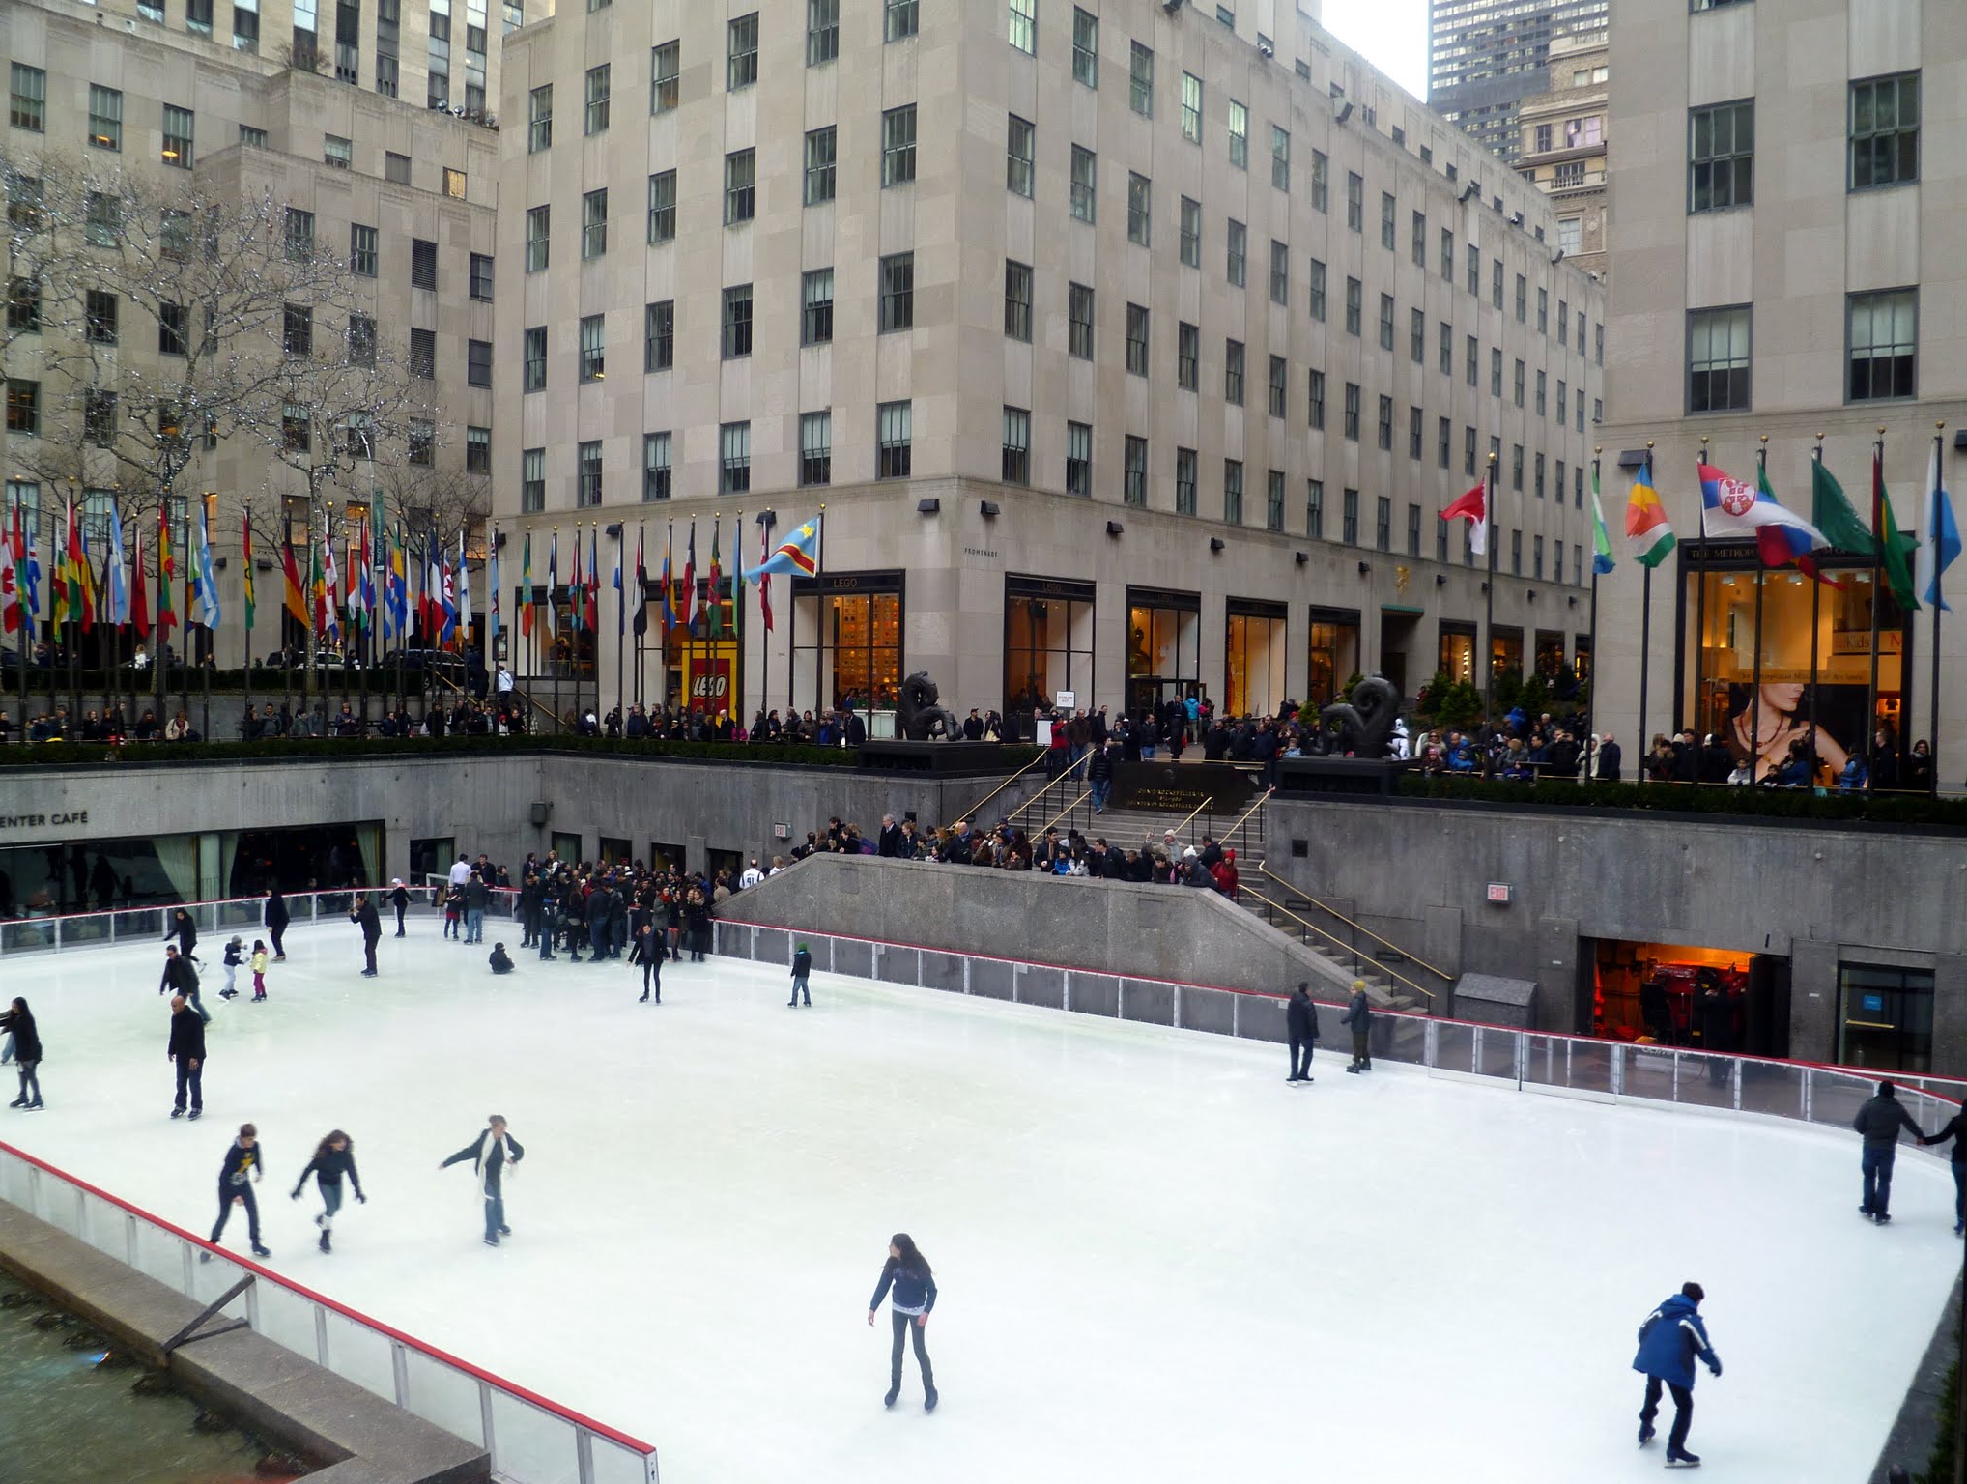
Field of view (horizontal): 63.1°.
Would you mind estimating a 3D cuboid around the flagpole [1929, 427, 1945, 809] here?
[{"bbox_3d":[16.459,-2.023,27.723,0.140,7.000,0.140,2,2,38],"label":"flagpole"}]

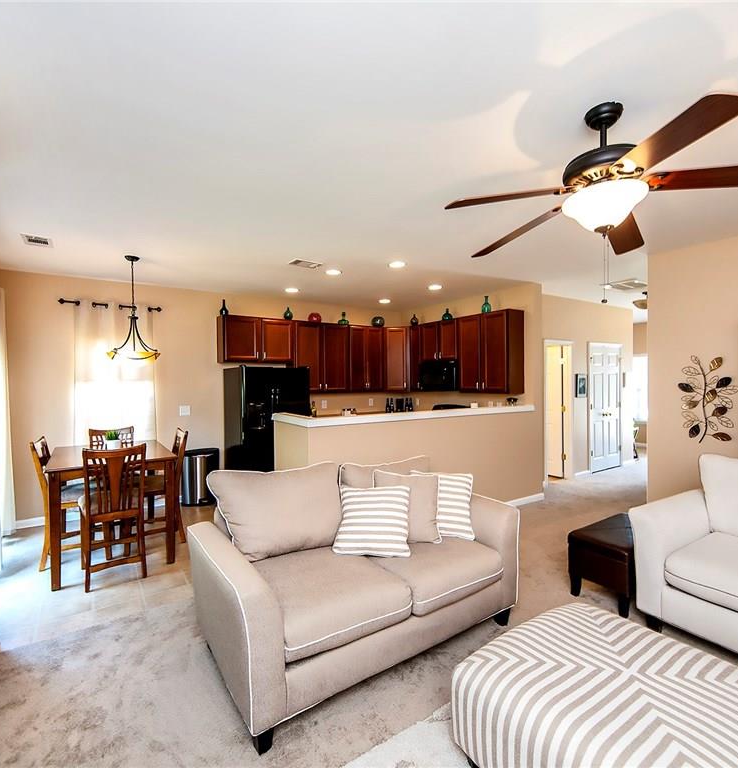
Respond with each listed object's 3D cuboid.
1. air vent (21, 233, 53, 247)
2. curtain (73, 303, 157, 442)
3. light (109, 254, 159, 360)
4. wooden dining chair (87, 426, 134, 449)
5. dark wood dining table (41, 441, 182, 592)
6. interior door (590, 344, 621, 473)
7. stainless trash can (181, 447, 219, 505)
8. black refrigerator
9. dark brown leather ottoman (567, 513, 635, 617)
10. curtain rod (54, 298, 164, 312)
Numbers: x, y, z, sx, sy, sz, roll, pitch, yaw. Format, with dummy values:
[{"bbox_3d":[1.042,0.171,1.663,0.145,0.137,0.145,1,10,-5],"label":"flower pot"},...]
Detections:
[{"bbox_3d":[-2.782,-1.191,3.485,0.210,0.025,0.290,-1,1,-34],"label":"air vent"},{"bbox_3d":[-2.895,0.256,4.795,0.820,2.330,0.100,-1,1,-34],"label":"curtain"},{"bbox_3d":[-2.242,-0.705,3.940,0.440,1.000,0.440,-1,1,-34],"label":"light"},{"bbox_3d":[-2.558,0.995,4.171,0.450,1.065,0.560,-1,1,-34],"label":"wooden dining chair"},{"bbox_3d":[-2.342,1.080,3.793,0.890,0.900,1.240,-1,1,-34],"label":"dark wood dining table"},{"bbox_3d":[3.967,0.414,6.900,0.980,2.060,0.060,-1,1,-34],"label":"interior door"},{"bbox_3d":[-2.137,1.165,5.247,0.430,0.690,0.300,-1,1,-34],"label":"stainless trash can"},{"bbox_3d":[-1.342,0.632,5.458,0.900,1.740,0.760,-1,1,-34],"label":"black refrigerator"},{"bbox_3d":[1.877,1.272,3.022,0.840,0.435,0.400,-1,1,-34],"label":"dark brown leather ottoman"},{"bbox_3d":[-2.939,-0.901,4.766,1.030,0.060,0.090,-1,1,-34],"label":"curtain rod"}]

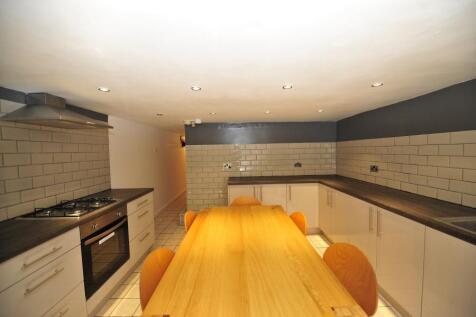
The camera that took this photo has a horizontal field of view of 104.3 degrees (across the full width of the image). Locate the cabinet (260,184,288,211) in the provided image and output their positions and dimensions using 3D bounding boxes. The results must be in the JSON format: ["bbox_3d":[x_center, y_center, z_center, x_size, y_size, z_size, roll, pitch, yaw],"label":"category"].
[{"bbox_3d":[0.532,0.740,3.175,0.455,0.713,0.575,-1,2,0],"label":"cabinet"}]

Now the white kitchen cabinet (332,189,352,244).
[{"bbox_3d":[1.556,0.755,2.319,0.575,0.713,0.412,-1,2,0],"label":"white kitchen cabinet"}]

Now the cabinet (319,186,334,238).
[{"bbox_3d":[1.555,0.739,2.708,0.575,0.713,0.365,-1,2,0],"label":"cabinet"}]

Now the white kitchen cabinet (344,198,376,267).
[{"bbox_3d":[1.557,0.772,1.907,0.575,0.713,0.412,-1,2,0],"label":"white kitchen cabinet"}]

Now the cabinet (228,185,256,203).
[{"bbox_3d":[0.078,0.750,3.174,0.453,0.713,0.575,-1,2,0],"label":"cabinet"}]

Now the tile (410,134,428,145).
[{"bbox_3d":[1.861,-0.191,1.908,0.010,0.100,0.195,-1,2,0],"label":"tile"}]

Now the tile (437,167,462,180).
[{"bbox_3d":[1.868,0.128,1.633,0.010,0.100,0.195,-1,2,0],"label":"tile"}]

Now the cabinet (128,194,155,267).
[{"bbox_3d":[-1.449,0.818,2.260,0.575,0.713,0.597,-1,2,0],"label":"cabinet"}]

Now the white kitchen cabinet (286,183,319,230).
[{"bbox_3d":[1.013,0.731,3.176,0.506,0.713,0.575,-1,2,0],"label":"white kitchen cabinet"}]

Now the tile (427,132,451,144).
[{"bbox_3d":[1.862,-0.183,1.716,0.010,0.100,0.195,-1,2,0],"label":"tile"}]

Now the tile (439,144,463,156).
[{"bbox_3d":[1.864,-0.077,1.625,0.010,0.100,0.195,-1,2,0],"label":"tile"}]

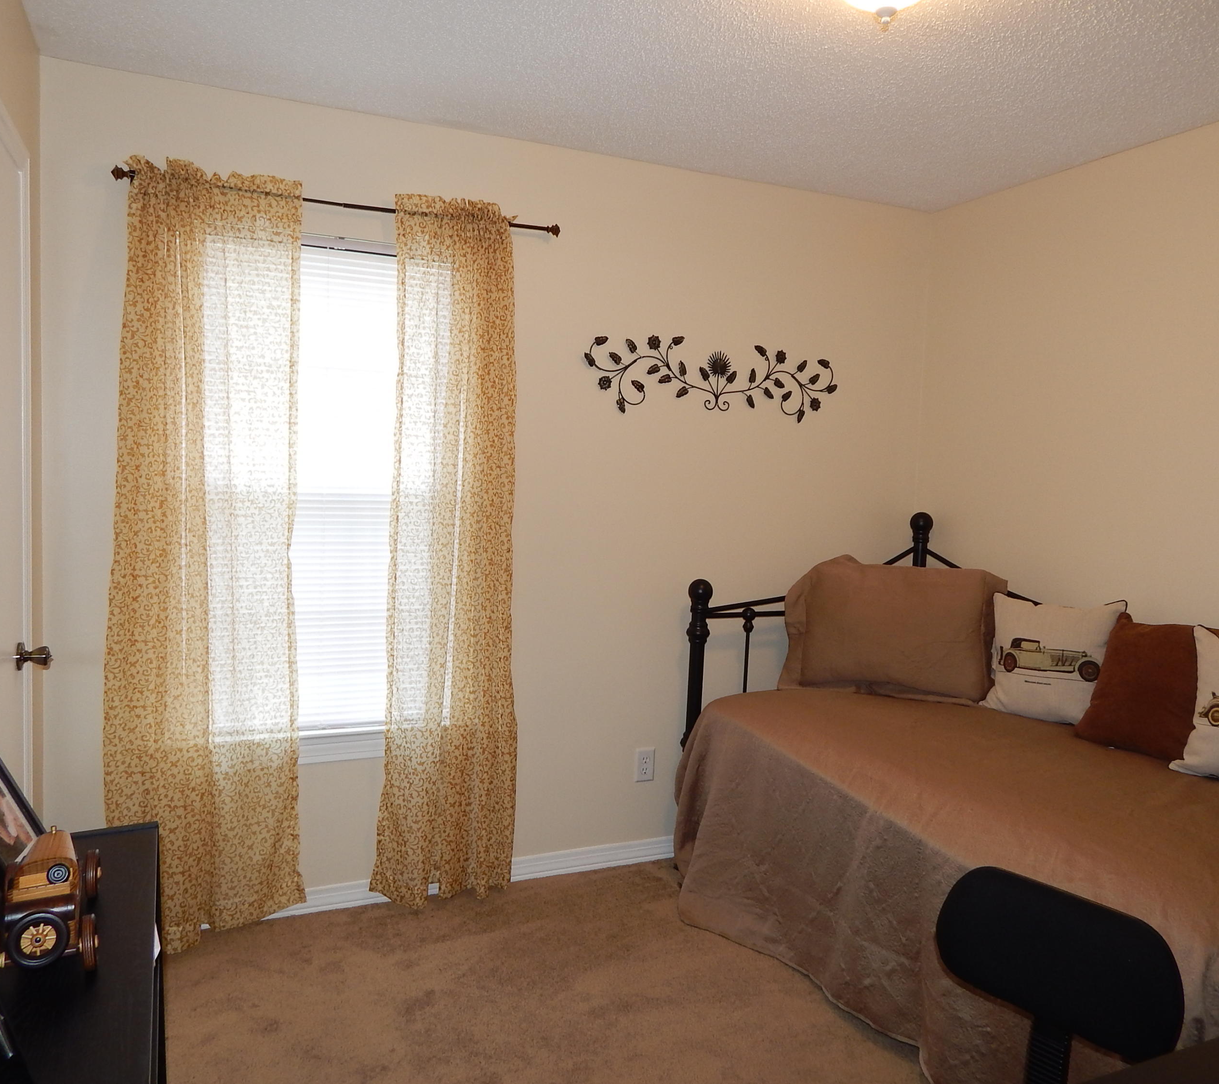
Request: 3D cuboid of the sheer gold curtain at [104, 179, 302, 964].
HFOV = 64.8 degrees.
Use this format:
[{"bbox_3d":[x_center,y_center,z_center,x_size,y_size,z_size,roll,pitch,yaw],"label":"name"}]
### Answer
[{"bbox_3d":[-1.128,0.057,2.714,0.535,2.170,0.100,0,4,-24],"label":"sheer gold curtain"}]

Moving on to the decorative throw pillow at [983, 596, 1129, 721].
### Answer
[{"bbox_3d":[1.405,0.378,3.064,0.140,0.400,0.420,16,-7,-37],"label":"decorative throw pillow"}]

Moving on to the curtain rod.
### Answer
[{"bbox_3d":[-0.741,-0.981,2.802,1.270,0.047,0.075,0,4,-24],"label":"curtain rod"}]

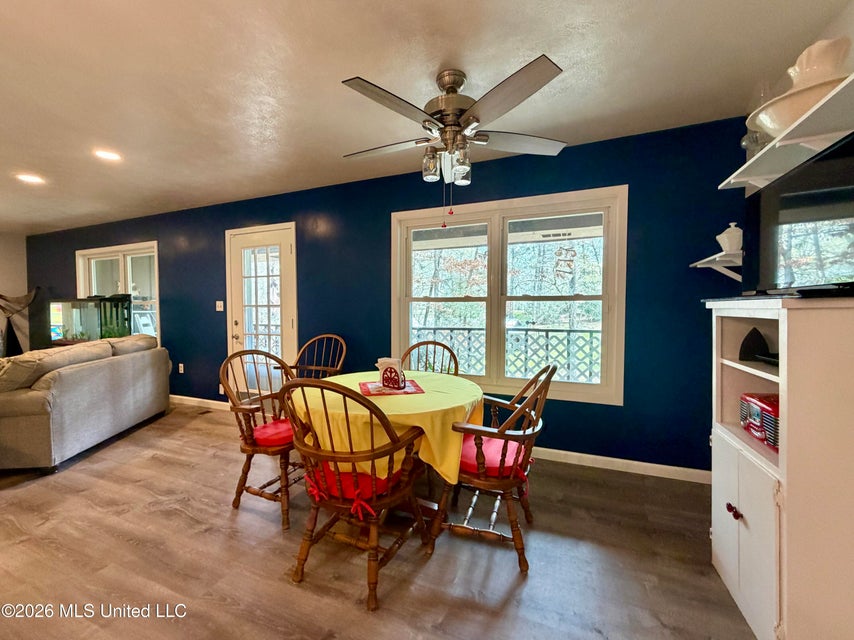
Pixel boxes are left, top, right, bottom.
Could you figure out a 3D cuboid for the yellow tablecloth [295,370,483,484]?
[{"bbox_3d":[-0.210,0.570,2.007,1.080,0.370,1.080,0,2,0],"label":"yellow tablecloth"}]

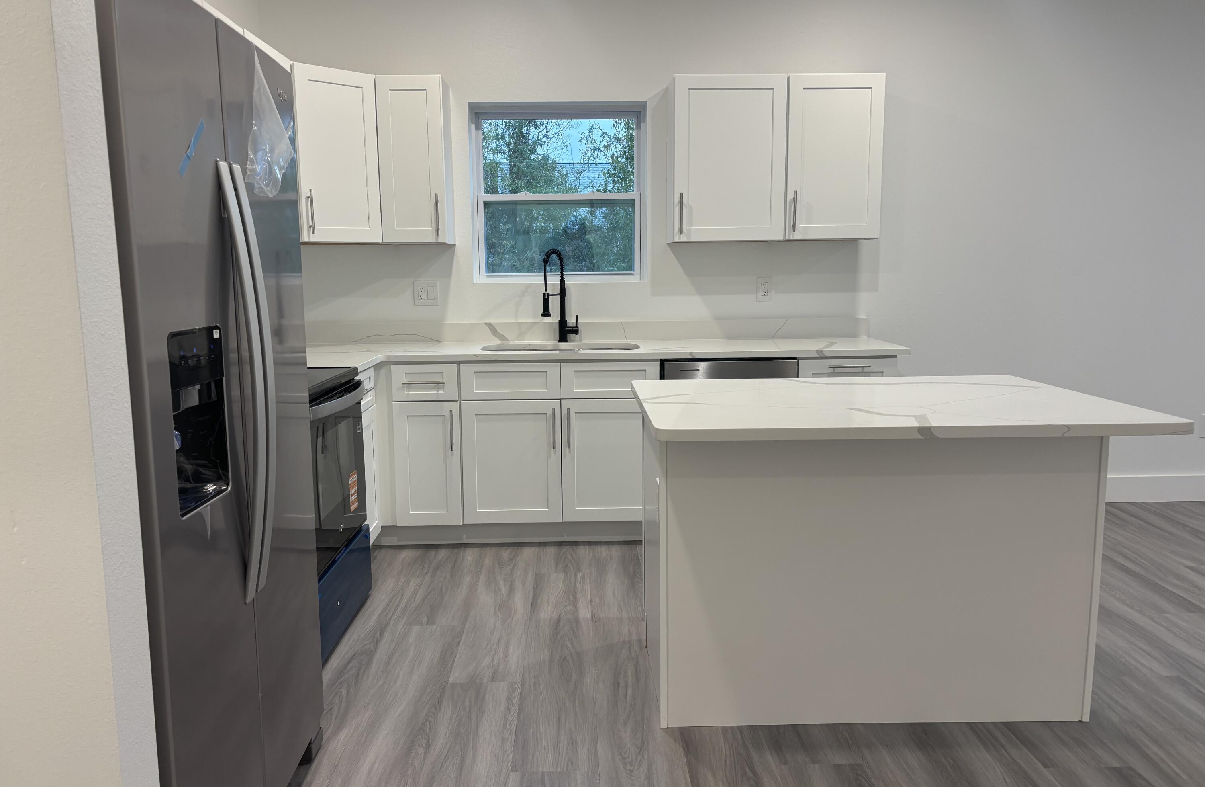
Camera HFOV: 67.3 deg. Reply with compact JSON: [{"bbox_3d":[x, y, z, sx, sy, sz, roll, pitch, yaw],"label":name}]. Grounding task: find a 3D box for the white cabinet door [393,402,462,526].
[{"bbox_3d":[-0.801,0.322,4.166,0.298,0.575,0.020,-1,8,-1],"label":"white cabinet door"}]

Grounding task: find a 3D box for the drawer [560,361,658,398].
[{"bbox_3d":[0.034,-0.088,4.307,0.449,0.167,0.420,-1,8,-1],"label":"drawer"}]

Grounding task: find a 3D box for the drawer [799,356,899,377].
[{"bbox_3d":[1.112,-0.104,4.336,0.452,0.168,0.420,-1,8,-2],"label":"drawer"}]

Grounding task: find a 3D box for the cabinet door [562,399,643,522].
[{"bbox_3d":[0.044,0.311,4.181,0.451,0.575,0.020,-1,8,-1],"label":"cabinet door"}]

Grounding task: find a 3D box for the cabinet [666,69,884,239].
[{"bbox_3d":[0.830,-1.135,4.442,0.991,0.766,0.330,-1,8,-2],"label":"cabinet"}]

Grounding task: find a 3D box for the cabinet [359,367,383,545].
[{"bbox_3d":[-1.291,0.299,3.814,0.600,0.810,0.380,-1,8,-1],"label":"cabinet"}]

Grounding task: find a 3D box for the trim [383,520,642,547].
[{"bbox_3d":[-0.381,0.647,4.275,1.305,0.112,0.020,-1,8,-2],"label":"trim"}]

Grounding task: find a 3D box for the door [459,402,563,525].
[{"bbox_3d":[-0.414,0.317,4.173,0.451,0.575,0.020,-1,8,-1],"label":"door"}]

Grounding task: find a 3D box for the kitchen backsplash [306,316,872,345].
[{"bbox_3d":[-0.134,-0.315,4.682,3.017,0.106,0.030,-1,8,-1],"label":"kitchen backsplash"}]

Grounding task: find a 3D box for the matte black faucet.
[{"bbox_3d":[-0.213,-0.481,4.484,0.132,0.470,0.247,2,9,16],"label":"matte black faucet"}]

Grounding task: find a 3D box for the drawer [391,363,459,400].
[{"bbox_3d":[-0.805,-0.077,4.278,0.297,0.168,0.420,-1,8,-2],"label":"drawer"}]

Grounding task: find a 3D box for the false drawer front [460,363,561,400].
[{"bbox_3d":[-0.413,-0.052,4.071,0.452,0.163,0.020,-1,8,-1],"label":"false drawer front"}]

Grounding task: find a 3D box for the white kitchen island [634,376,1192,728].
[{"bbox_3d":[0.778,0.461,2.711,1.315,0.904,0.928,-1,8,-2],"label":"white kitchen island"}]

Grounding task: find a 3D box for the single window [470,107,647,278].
[{"bbox_3d":[-0.233,-1.043,4.741,0.890,0.890,0.080,-1,8,-1],"label":"single window"}]

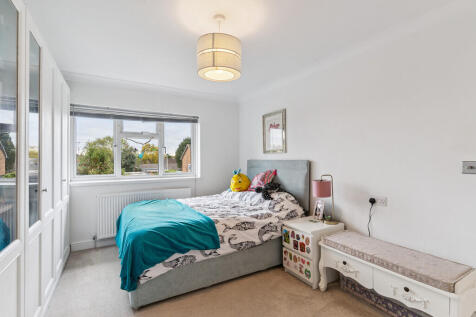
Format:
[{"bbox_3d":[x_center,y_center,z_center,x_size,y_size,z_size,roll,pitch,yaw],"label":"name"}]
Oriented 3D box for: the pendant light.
[{"bbox_3d":[-0.149,-0.910,1.820,0.350,0.460,0.350,0,0,0],"label":"pendant light"}]

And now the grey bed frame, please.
[{"bbox_3d":[-0.293,0.640,2.878,1.999,1.220,1.360,0,0,-30],"label":"grey bed frame"}]

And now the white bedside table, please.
[{"bbox_3d":[0.825,0.975,2.438,0.480,0.550,0.400,0,0,-30],"label":"white bedside table"}]

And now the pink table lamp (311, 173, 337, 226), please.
[{"bbox_3d":[0.955,0.443,2.430,0.250,0.515,0.190,0,0,-22],"label":"pink table lamp"}]

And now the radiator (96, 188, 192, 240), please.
[{"bbox_3d":[-1.365,0.804,3.433,1.324,0.605,0.090,0,0,-30],"label":"radiator"}]

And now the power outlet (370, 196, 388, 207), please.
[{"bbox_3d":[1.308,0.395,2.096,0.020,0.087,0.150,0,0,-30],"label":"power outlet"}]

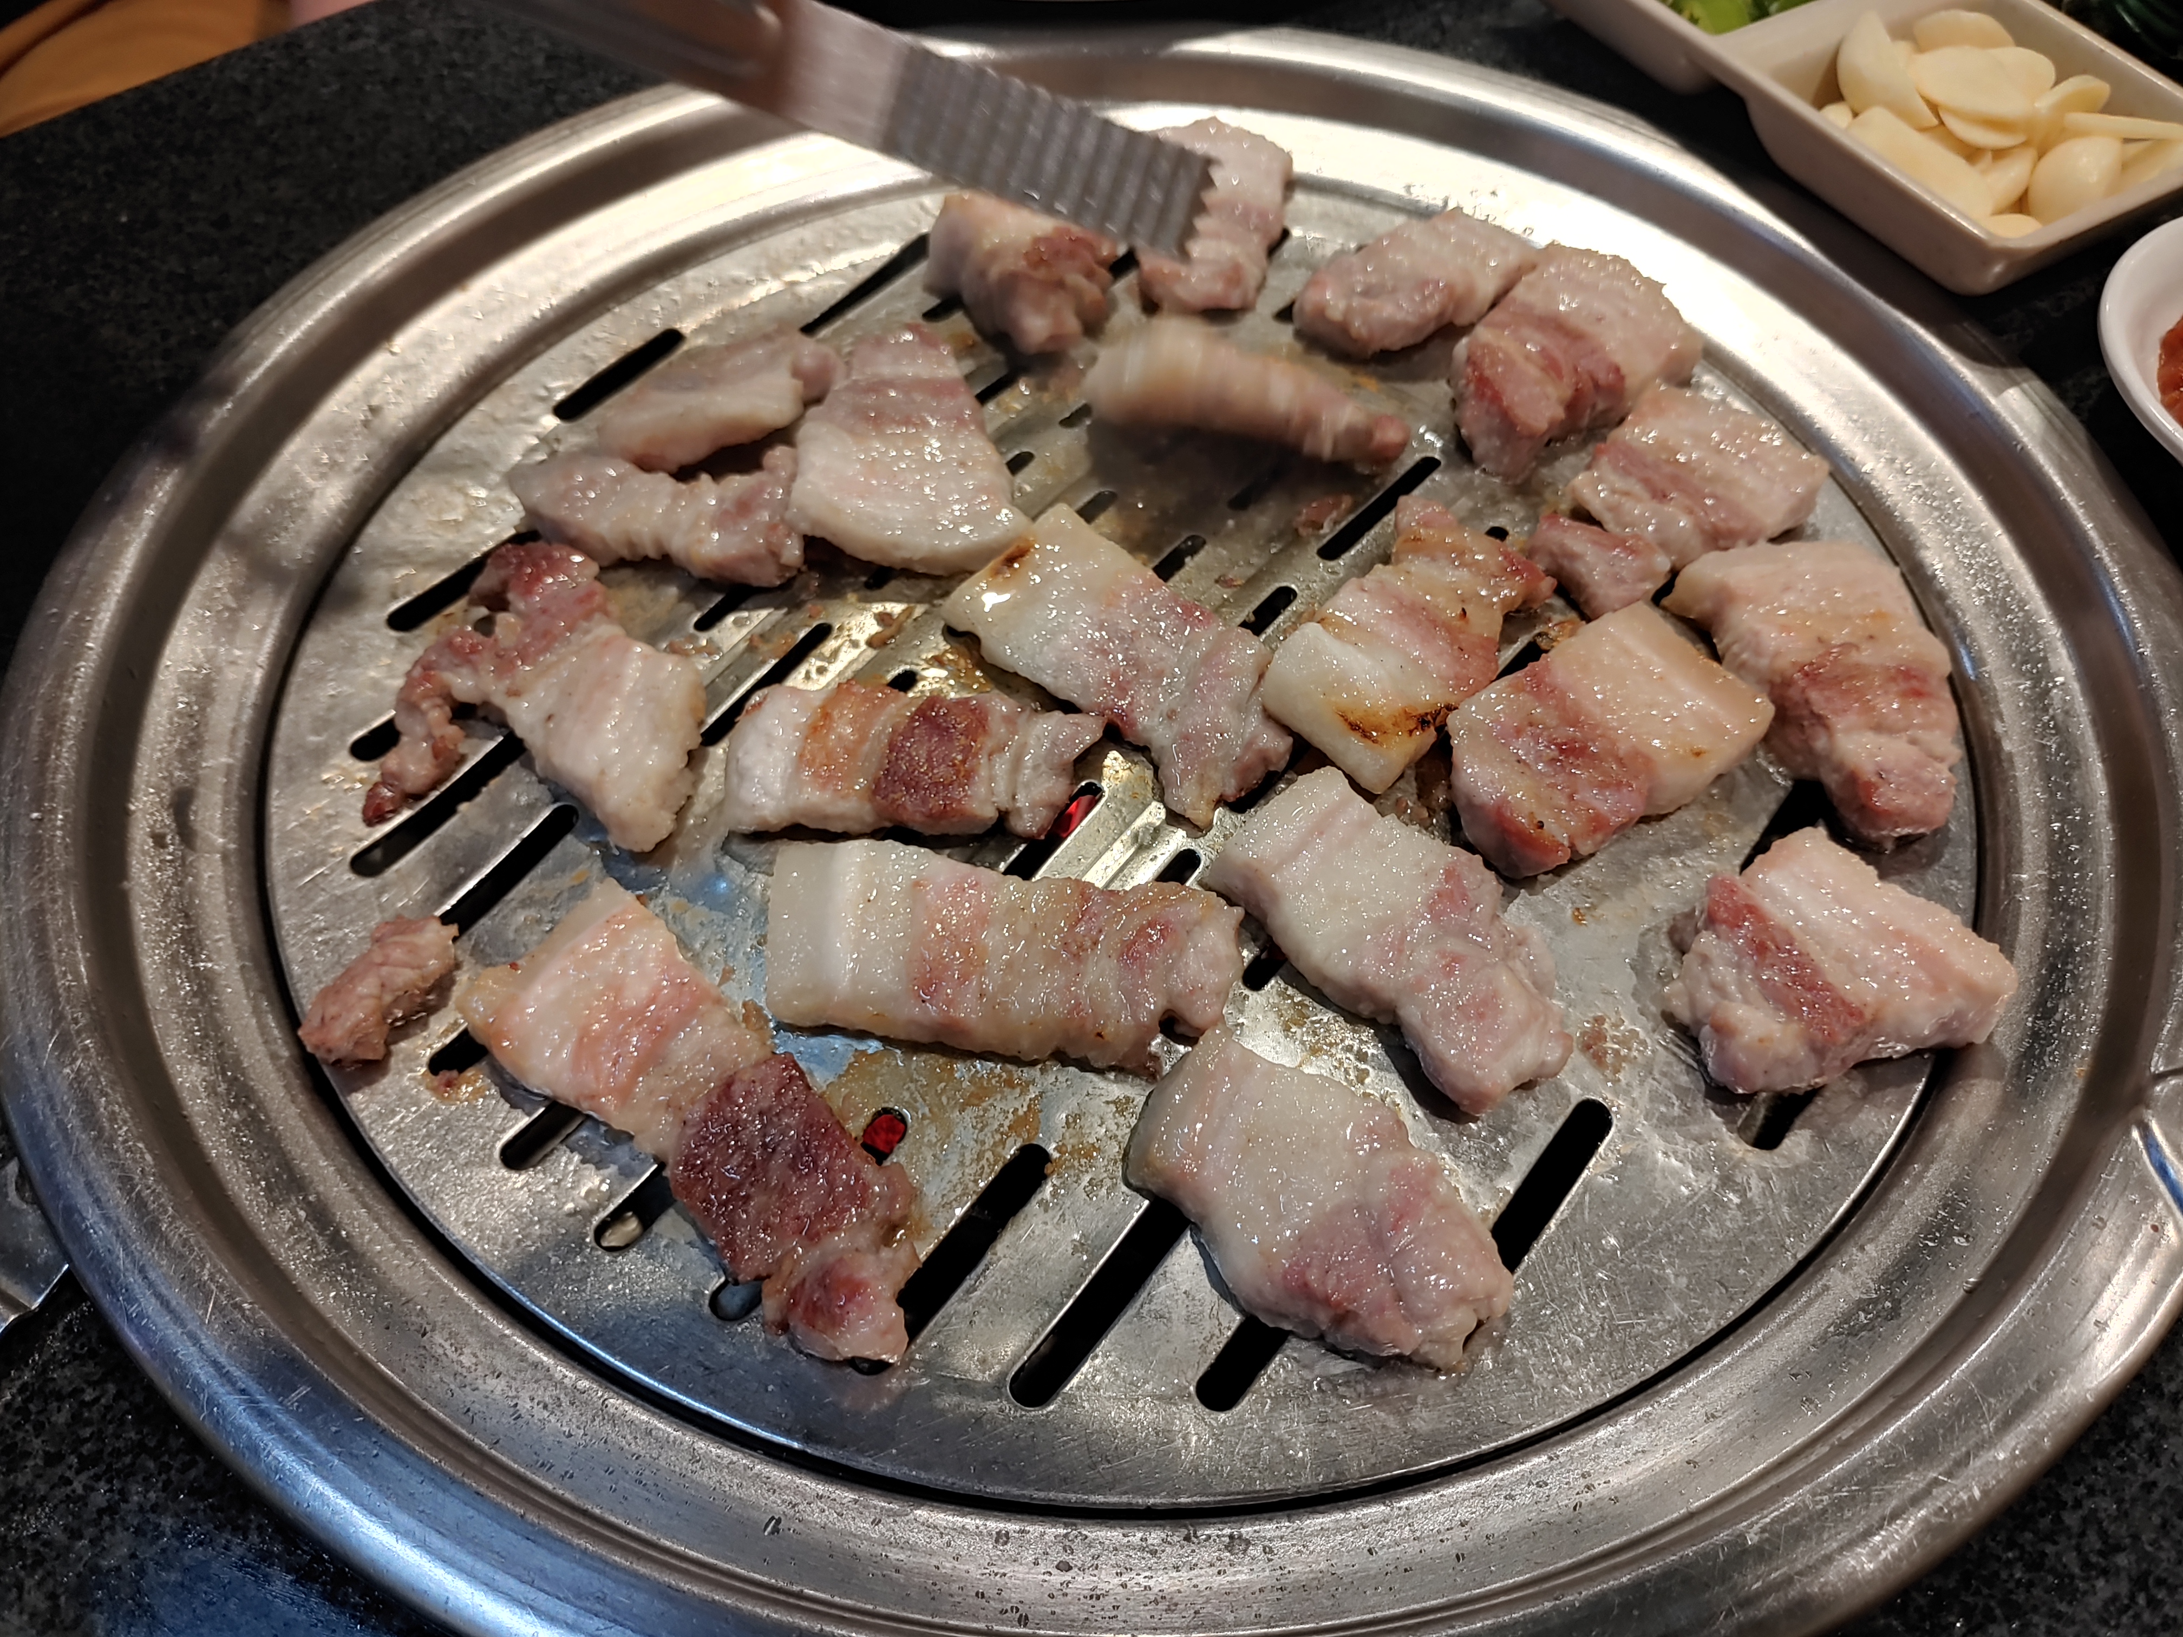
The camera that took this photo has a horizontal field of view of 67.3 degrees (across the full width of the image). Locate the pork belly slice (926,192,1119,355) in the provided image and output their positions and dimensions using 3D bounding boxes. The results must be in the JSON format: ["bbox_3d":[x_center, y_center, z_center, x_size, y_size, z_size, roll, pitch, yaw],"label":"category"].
[{"bbox_3d":[-0.015,-0.112,0.331,0.033,0.018,0.025,31,59,20],"label":"pork belly slice"}]

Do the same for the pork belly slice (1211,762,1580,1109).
[{"bbox_3d":[0.046,0.015,0.240,0.029,0.013,0.054,-38,62,-25],"label":"pork belly slice"}]

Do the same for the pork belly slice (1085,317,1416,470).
[{"bbox_3d":[0.030,-0.082,0.318,0.064,0.018,0.021,11,54,-7],"label":"pork belly slice"}]

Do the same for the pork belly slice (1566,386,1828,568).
[{"bbox_3d":[0.112,-0.065,0.300,0.037,0.013,0.033,-34,60,-23],"label":"pork belly slice"}]

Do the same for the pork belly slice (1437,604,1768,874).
[{"bbox_3d":[0.081,-0.015,0.263,0.052,0.013,0.031,-28,58,-20],"label":"pork belly slice"}]

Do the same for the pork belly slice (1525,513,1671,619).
[{"bbox_3d":[0.089,-0.047,0.288,0.023,0.011,0.012,25,57,17],"label":"pork belly slice"}]

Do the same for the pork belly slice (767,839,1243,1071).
[{"bbox_3d":[-0.013,0.018,0.237,0.068,0.011,0.029,6,53,4],"label":"pork belly slice"}]

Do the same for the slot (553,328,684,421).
[{"bbox_3d":[-0.099,-0.093,0.346,0.007,0.004,0.034,37,61,22],"label":"slot"}]

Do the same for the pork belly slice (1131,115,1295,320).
[{"bbox_3d":[0.025,-0.129,0.344,0.030,0.012,0.046,1,63,0],"label":"pork belly slice"}]

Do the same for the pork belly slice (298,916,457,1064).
[{"bbox_3d":[-0.102,0.023,0.234,0.011,0.010,0.022,18,55,13],"label":"pork belly slice"}]

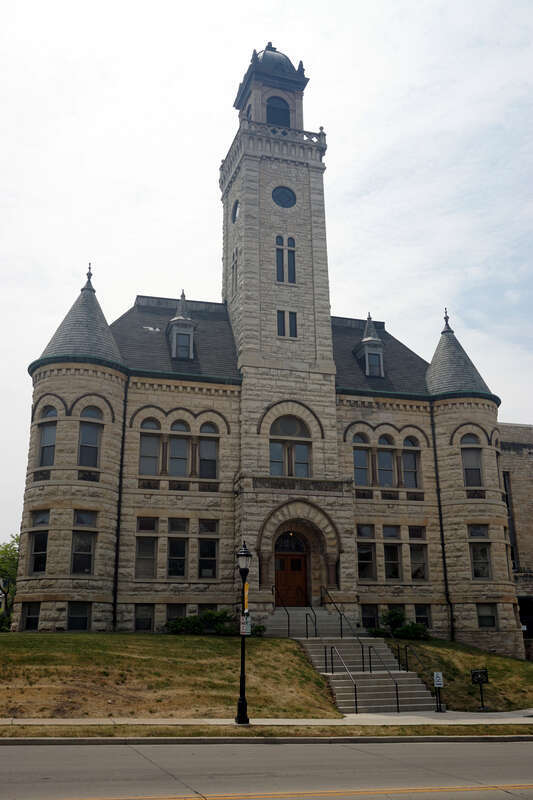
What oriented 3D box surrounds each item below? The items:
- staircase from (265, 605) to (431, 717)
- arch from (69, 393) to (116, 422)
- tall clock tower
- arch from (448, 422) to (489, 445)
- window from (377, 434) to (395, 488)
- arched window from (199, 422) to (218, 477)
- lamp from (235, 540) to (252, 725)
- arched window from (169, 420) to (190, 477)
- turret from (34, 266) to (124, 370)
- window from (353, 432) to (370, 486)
[{"bbox_3d":[2.470,9.020,26.833,4.750,3.420,5.900,5,-18,-16],"label":"staircase"},{"bbox_3d":[-7.104,0.309,31.113,1.880,1.070,0.400,9,-20,-29],"label":"arch"},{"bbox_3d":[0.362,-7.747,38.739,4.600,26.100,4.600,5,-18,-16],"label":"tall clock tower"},{"bbox_3d":[9.673,1.624,35.876,1.850,1.070,0.400,0,-17,-3],"label":"arch"},{"bbox_3d":[5.419,2.741,34.113,0.812,2.476,0.250,5,-18,-16],"label":"window"},{"bbox_3d":[-2.409,2.116,31.887,0.852,2.484,0.250,5,-18,-16],"label":"arched window"},{"bbox_3d":[-0.577,5.832,19.193,0.400,4.432,0.400,-1,-18,0],"label":"lamp"},{"bbox_3d":[-3.614,2.014,31.546,0.893,2.449,0.250,5,-18,-16],"label":"arched window"},{"bbox_3d":[-8.112,-3.516,34.062,4.550,5.700,4.550,5,-18,-16],"label":"turret"},{"bbox_3d":[4.290,2.654,33.790,0.835,2.466,0.250,5,-18,-16],"label":"window"}]

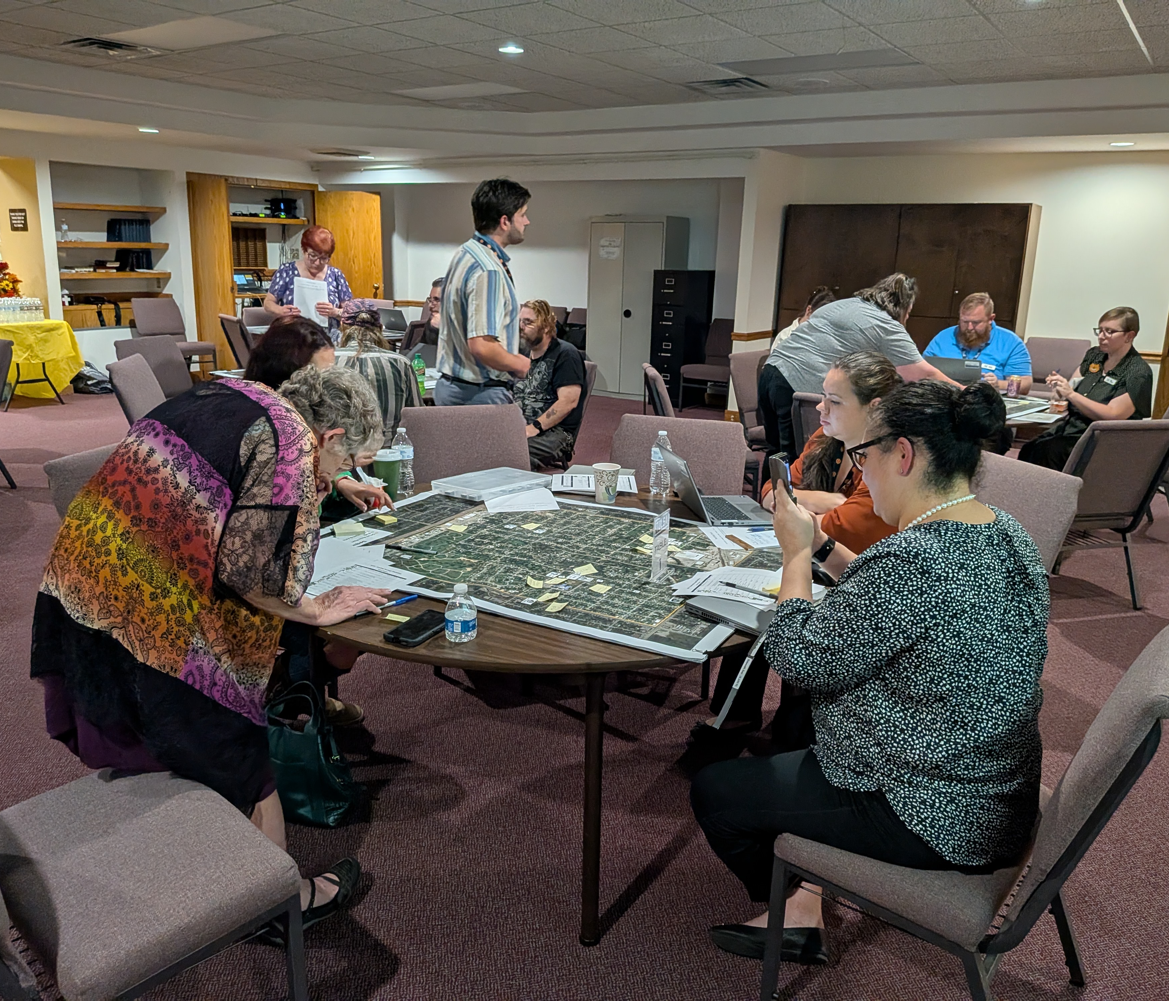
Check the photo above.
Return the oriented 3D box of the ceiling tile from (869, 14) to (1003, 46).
[{"bbox_3d":[1.889,-2.545,5.002,0.600,0.020,0.600,11,18,32],"label":"ceiling tile"}]

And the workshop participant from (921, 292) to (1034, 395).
[{"bbox_3d":[2.378,-0.602,5.707,0.660,1.300,0.800,7,16,19],"label":"workshop participant"}]

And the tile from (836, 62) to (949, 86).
[{"bbox_3d":[2.104,-2.900,6.293,0.600,0.020,0.600,11,18,32],"label":"tile"}]

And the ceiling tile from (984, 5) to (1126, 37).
[{"bbox_3d":[2.411,-2.454,4.718,0.605,0.020,0.605,12,19,32],"label":"ceiling tile"}]

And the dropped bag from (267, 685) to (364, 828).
[{"bbox_3d":[-0.768,0.683,2.576,0.230,0.385,0.160,4,16,9],"label":"dropped bag"}]

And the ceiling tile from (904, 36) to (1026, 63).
[{"bbox_3d":[2.241,-2.683,5.516,0.600,0.020,0.600,12,19,32],"label":"ceiling tile"}]

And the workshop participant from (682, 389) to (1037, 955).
[{"bbox_3d":[0.604,0.447,1.935,0.750,1.320,0.570,11,18,30],"label":"workshop participant"}]

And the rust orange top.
[{"bbox_3d":[0.869,0.061,2.856,0.460,0.540,0.460,-4,17,-19],"label":"rust orange top"}]

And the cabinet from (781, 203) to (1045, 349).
[{"bbox_3d":[2.831,-1.671,8.359,2.030,1.880,0.500,12,19,32],"label":"cabinet"}]

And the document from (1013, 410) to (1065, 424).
[{"bbox_3d":[2.411,-0.440,4.931,0.216,0.003,0.280,14,20,36],"label":"document"}]

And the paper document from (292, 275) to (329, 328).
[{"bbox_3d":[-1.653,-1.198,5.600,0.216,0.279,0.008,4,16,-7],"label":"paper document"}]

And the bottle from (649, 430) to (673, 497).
[{"bbox_3d":[0.259,-0.126,3.114,0.066,0.208,0.066,2,16,0],"label":"bottle"}]

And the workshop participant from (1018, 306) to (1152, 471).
[{"bbox_3d":[2.943,-0.470,5.448,0.800,1.300,0.550,-4,17,-18],"label":"workshop participant"}]

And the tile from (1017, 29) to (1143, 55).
[{"bbox_3d":[2.740,-2.557,5.153,0.600,0.020,0.600,11,18,32],"label":"tile"}]

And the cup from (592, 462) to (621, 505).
[{"bbox_3d":[0.071,-0.052,3.005,0.091,0.116,0.091,2,16,0],"label":"cup"}]

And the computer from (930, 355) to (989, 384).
[{"bbox_3d":[2.222,-0.782,5.636,0.330,0.215,0.280,6,16,14],"label":"computer"}]

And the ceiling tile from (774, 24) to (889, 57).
[{"bbox_3d":[1.396,-2.659,5.347,0.600,0.020,0.600,12,19,32],"label":"ceiling tile"}]

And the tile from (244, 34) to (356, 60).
[{"bbox_3d":[-1.815,-2.923,5.977,0.600,0.020,0.600,12,19,32],"label":"tile"}]

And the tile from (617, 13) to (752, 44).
[{"bbox_3d":[0.537,-2.624,5.147,0.600,0.020,0.600,11,18,32],"label":"tile"}]

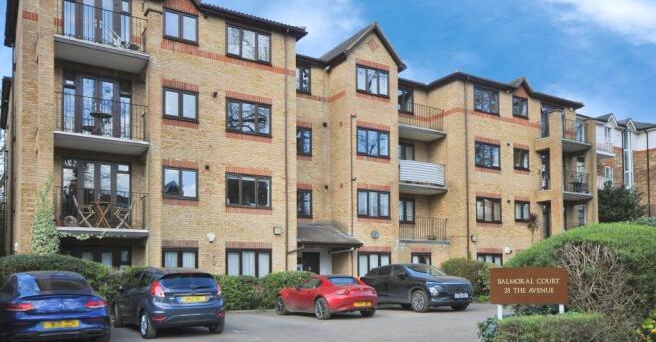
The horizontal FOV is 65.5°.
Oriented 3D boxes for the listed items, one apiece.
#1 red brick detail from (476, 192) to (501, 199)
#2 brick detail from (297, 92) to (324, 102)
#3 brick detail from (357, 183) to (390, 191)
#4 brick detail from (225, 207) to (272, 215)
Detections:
[{"bbox_3d":[7.707,1.206,24.435,1.700,0.230,0.100,4,-8,-29],"label":"red brick detail"},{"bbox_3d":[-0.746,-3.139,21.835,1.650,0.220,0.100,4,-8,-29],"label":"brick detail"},{"bbox_3d":[2.019,0.755,22.401,1.807,0.225,0.120,3,-6,-31],"label":"brick detail"},{"bbox_3d":[-2.708,1.385,17.470,1.724,0.210,0.100,6,-10,-32],"label":"brick detail"}]

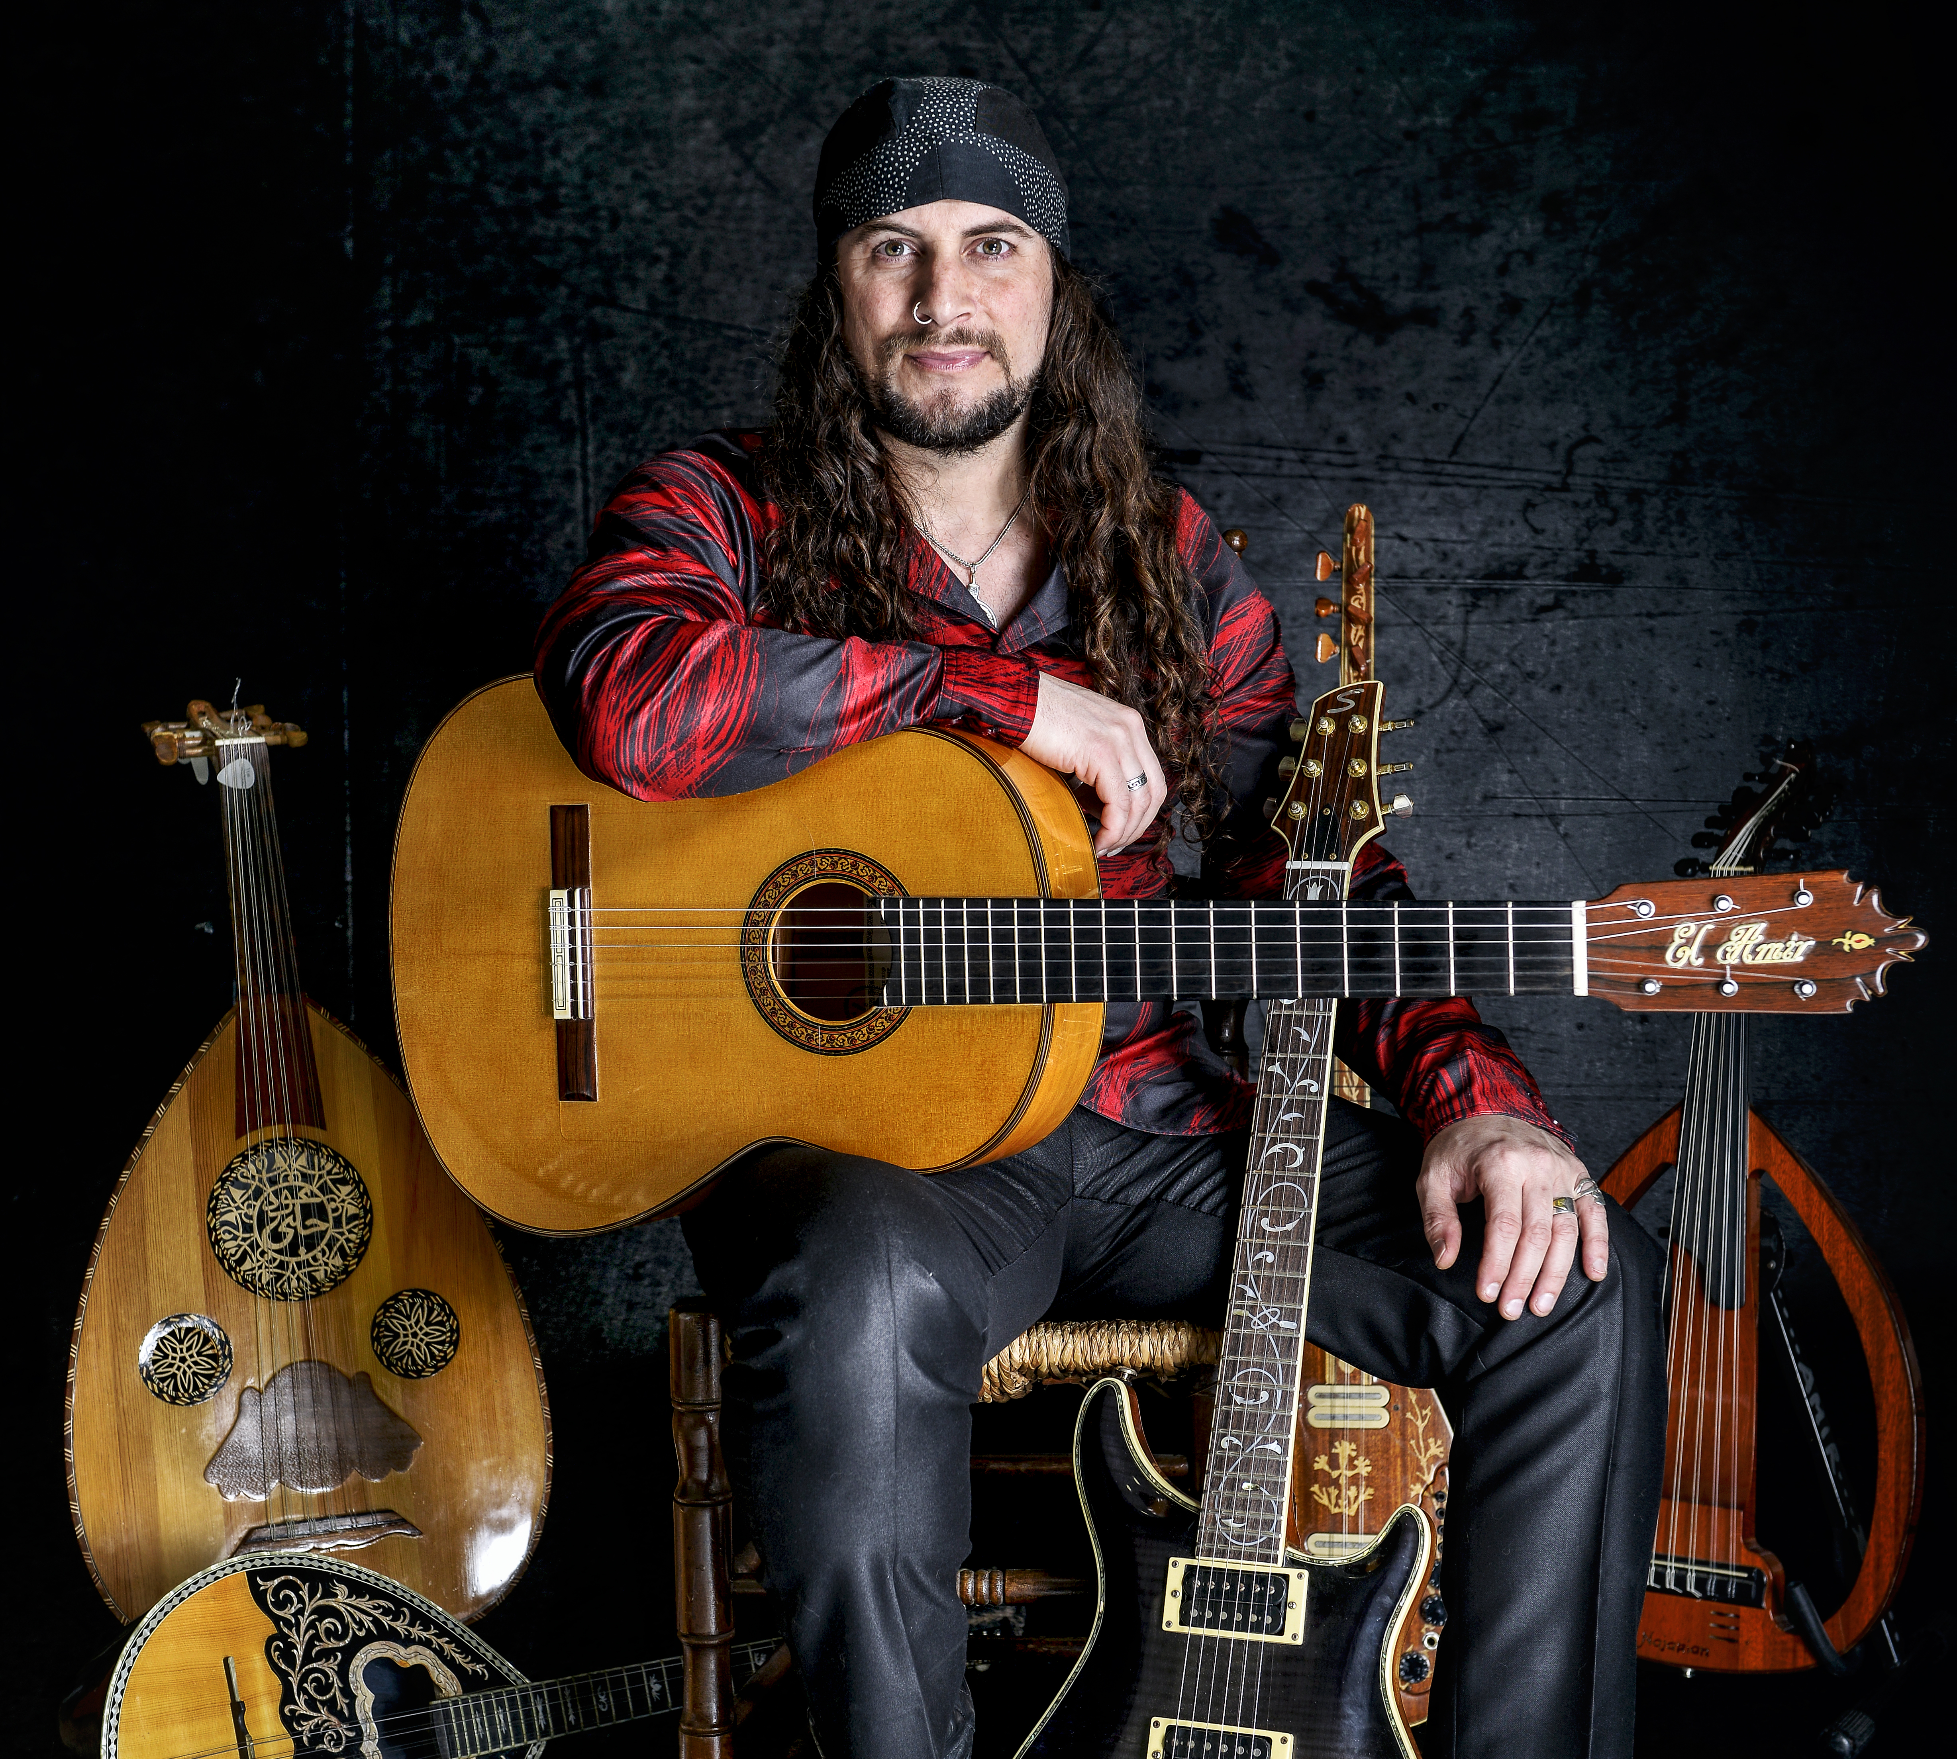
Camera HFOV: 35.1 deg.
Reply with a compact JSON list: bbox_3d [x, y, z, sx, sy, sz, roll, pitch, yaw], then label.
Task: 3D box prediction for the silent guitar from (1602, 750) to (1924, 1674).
[{"bbox_3d":[0.641,0.266,2.639,0.360,0.800,0.160,1,-9,27],"label":"silent guitar"}]

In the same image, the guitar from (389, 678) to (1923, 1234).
[{"bbox_3d":[0.076,0.043,1.916,1.000,0.365,0.110,-1,2,24],"label":"guitar"}]

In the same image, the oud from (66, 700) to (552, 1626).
[{"bbox_3d":[-0.554,0.232,2.404,0.360,0.755,0.200,-3,-10,-25],"label":"oud"}]

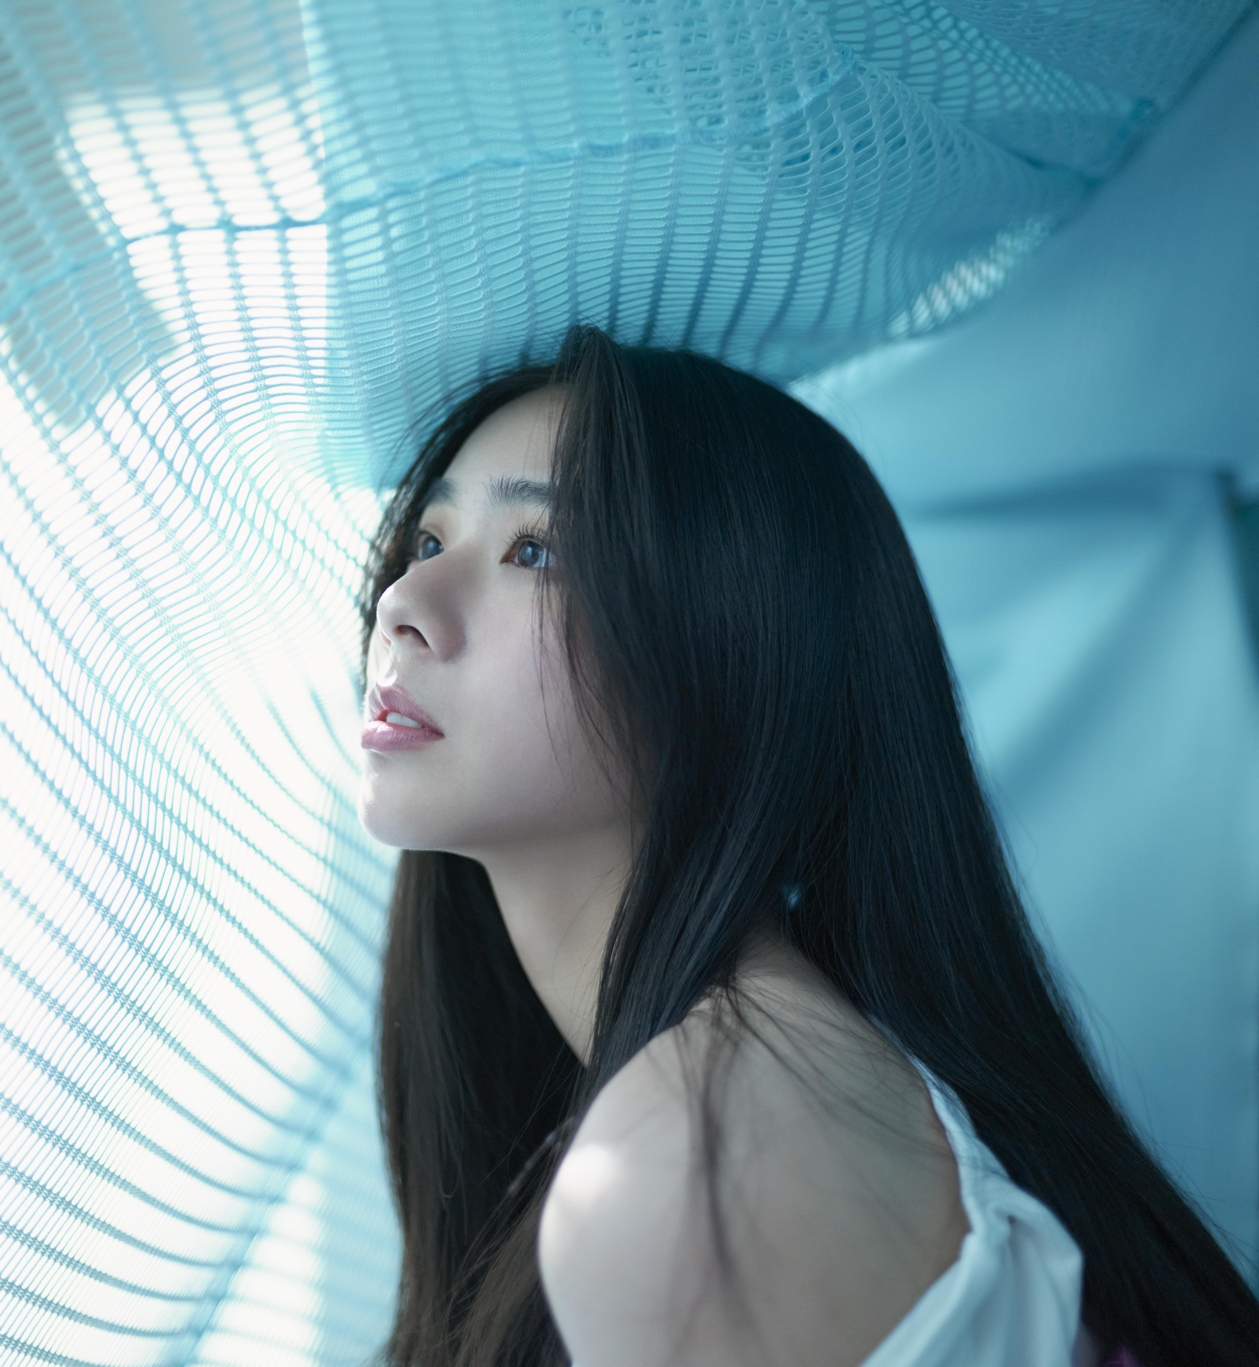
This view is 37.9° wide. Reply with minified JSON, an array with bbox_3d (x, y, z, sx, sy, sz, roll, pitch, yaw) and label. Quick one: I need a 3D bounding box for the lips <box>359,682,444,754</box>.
[{"bbox_3d":[-0.087,0.014,0.672,0.017,0.024,0.048,24,-13,-40],"label":"lips"}]

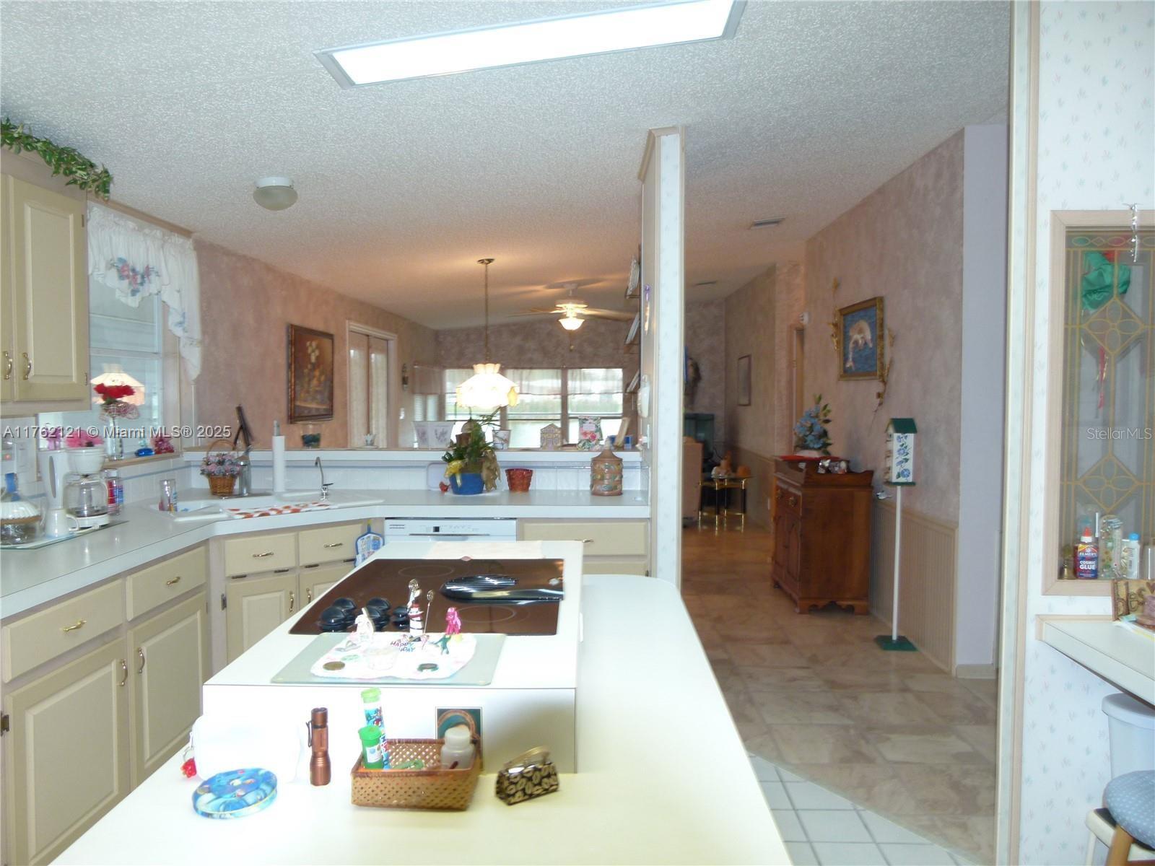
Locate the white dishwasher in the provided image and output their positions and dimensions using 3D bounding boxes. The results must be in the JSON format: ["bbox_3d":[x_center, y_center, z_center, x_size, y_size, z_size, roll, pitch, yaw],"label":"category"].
[{"bbox_3d":[-0.562,0.792,4.030,0.600,0.850,0.610,0,3,1],"label":"white dishwasher"}]

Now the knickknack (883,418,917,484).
[{"bbox_3d":[1.846,0.106,4.759,0.128,0.371,0.165,0,3,1],"label":"knickknack"}]

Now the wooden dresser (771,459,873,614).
[{"bbox_3d":[1.647,0.665,5.646,0.465,0.945,0.710,0,3,1],"label":"wooden dresser"}]

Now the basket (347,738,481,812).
[{"bbox_3d":[-0.262,0.552,1.360,0.205,0.062,0.130,0,3,-1],"label":"basket"}]

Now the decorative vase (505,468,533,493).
[{"bbox_3d":[-0.293,0.239,4.230,0.135,0.120,0.135,0,3,1],"label":"decorative vase"}]

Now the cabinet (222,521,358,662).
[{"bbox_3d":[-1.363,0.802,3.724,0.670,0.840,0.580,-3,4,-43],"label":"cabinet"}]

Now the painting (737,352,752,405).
[{"bbox_3d":[1.992,-0.627,10.008,0.030,0.585,0.781,0,3,1],"label":"painting"}]

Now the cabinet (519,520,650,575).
[{"bbox_3d":[0.030,0.805,4.180,0.606,0.860,0.610,0,3,1],"label":"cabinet"}]

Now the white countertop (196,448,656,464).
[{"bbox_3d":[-0.843,0.119,4.505,2.380,0.051,0.230,0,3,1],"label":"white countertop"}]

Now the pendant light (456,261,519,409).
[{"bbox_3d":[-0.684,-0.749,6.340,0.485,1.139,0.485,0,3,1],"label":"pendant light"}]

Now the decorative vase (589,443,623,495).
[{"bbox_3d":[0.151,0.187,4.293,0.168,0.258,0.168,0,3,1],"label":"decorative vase"}]

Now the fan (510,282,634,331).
[{"bbox_3d":[-0.068,-1.253,8.385,1.280,0.477,1.280,0,3,1],"label":"fan"}]

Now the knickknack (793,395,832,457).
[{"bbox_3d":[1.614,-0.049,5.727,0.260,0.420,0.240,0,3,1],"label":"knickknack"}]

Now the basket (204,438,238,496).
[{"bbox_3d":[-1.757,0.159,4.112,0.180,0.290,0.165,0,3,1],"label":"basket"}]

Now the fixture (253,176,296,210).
[{"bbox_3d":[-1.310,-1.040,3.657,0.195,0.135,0.195,0,3,1],"label":"fixture"}]

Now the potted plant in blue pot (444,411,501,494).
[{"bbox_3d":[-0.530,0.101,4.156,0.270,0.400,0.220,0,3,1],"label":"potted plant in blue pot"}]

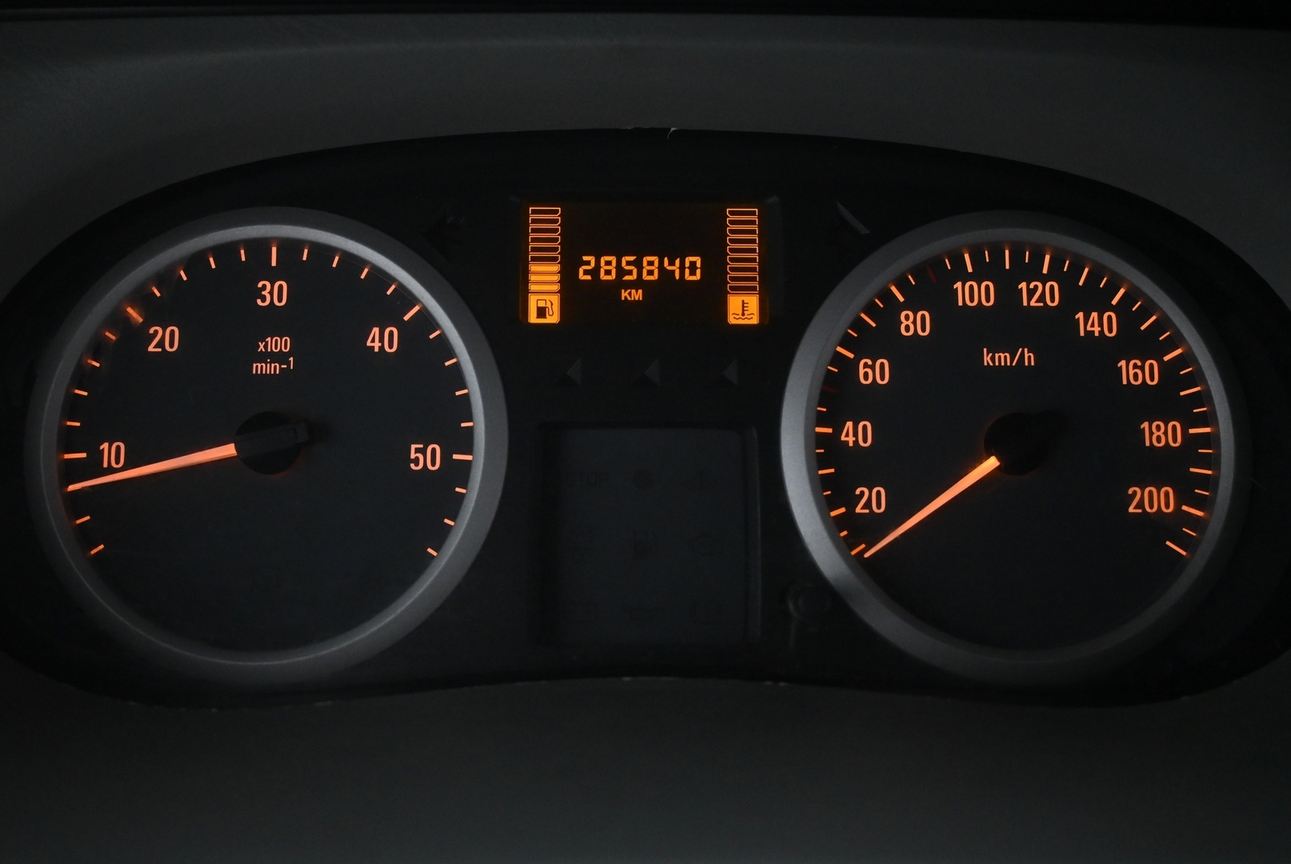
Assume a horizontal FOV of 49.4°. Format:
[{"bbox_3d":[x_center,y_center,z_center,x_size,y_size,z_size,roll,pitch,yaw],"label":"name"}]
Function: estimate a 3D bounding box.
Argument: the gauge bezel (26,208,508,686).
[{"bbox_3d":[-0.085,0.003,0.317,0.108,0.108,0.020,0,-7,-2],"label":"gauge bezel"}]

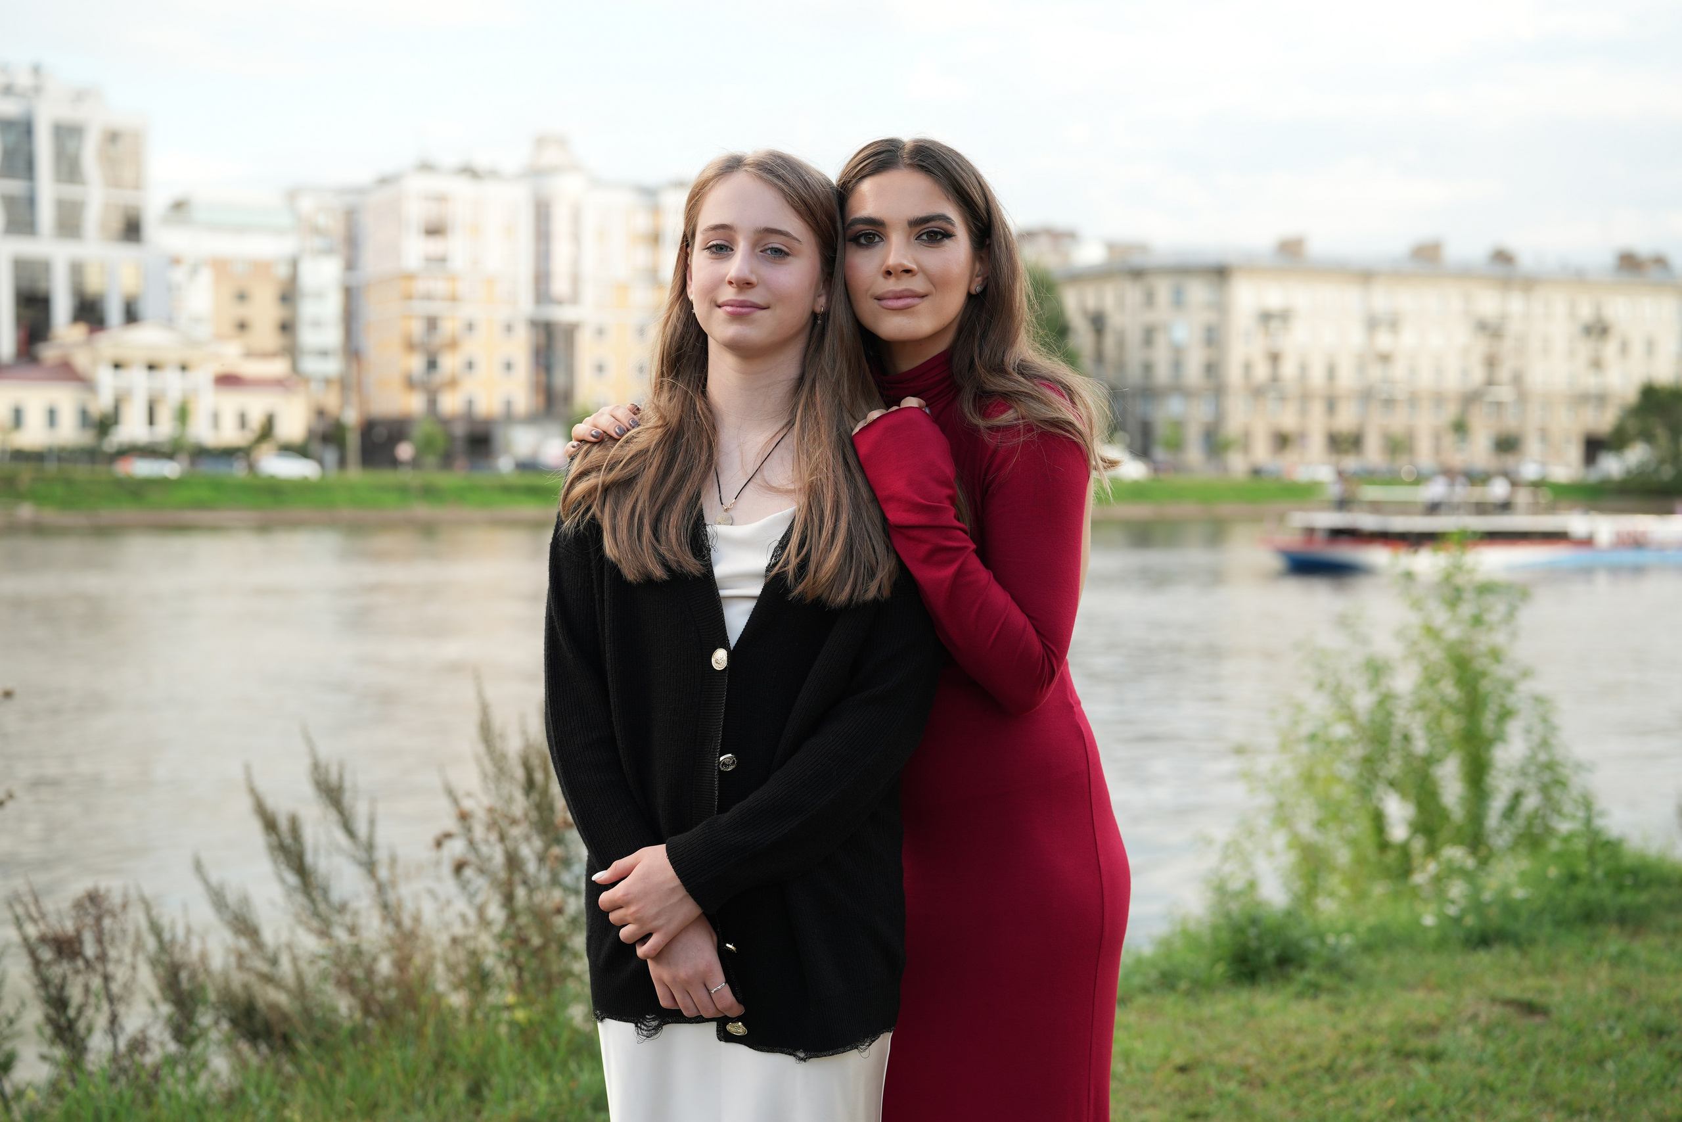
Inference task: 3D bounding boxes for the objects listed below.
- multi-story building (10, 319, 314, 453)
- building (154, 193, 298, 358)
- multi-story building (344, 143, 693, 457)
[{"bbox_3d":[-56.230,-13.470,187.080,23.500,10.840,12.000,-1,3,-30],"label":"multi-story building"},{"bbox_3d":[-66.230,-24.290,251.170,17.500,28.350,14.000,-1,2,-23],"label":"building"},{"bbox_3d":[-27.490,-22.080,203.590,27.000,27.970,18.000,-1,3,-27],"label":"multi-story building"}]

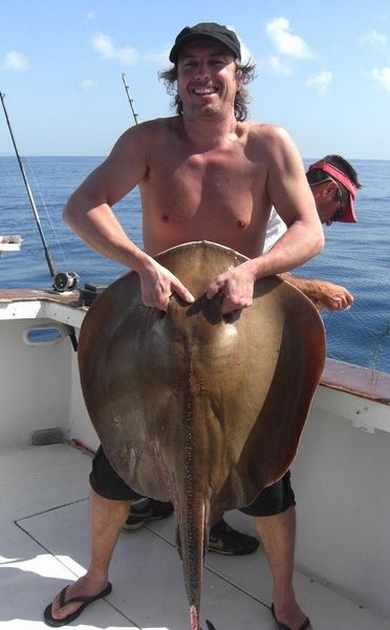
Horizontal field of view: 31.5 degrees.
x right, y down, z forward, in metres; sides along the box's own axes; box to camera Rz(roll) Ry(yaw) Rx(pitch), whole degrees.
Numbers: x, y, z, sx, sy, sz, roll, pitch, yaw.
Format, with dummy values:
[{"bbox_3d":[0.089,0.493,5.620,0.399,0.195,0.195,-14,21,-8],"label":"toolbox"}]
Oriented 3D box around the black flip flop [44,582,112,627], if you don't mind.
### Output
[{"bbox_3d":[-0.397,0.959,2.355,0.102,0.060,0.275,11,16,38],"label":"black flip flop"}]

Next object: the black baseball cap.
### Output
[{"bbox_3d":[0.031,-0.769,1.958,0.190,0.120,0.255,1,7,10],"label":"black baseball cap"}]

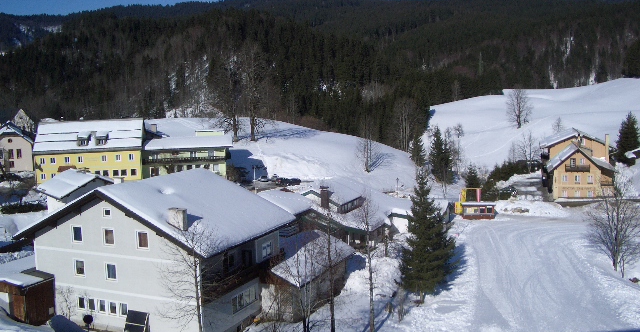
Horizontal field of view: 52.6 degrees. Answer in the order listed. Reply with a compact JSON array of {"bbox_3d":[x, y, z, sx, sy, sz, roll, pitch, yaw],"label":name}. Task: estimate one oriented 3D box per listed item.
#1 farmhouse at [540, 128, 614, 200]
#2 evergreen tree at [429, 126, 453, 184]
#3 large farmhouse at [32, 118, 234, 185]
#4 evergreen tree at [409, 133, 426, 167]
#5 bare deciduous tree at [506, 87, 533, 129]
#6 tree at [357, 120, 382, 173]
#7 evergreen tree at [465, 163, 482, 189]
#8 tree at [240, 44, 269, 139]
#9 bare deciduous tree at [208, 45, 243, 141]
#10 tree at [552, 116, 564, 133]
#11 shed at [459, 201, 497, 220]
[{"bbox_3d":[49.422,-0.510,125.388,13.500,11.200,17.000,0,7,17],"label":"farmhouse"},{"bbox_3d":[23.091,-1.916,124.000,4.460,11.310,4.460,-2,7,0],"label":"evergreen tree"},{"bbox_3d":[-40.671,-3.919,144.170,41.000,12.800,14.000,-3,7,-7],"label":"large farmhouse"},{"bbox_3d":[21.697,-3.561,144.000,3.890,7.790,3.890,-2,7,0],"label":"evergreen tree"},{"bbox_3d":[60.807,-17.804,197.234,7.500,12.760,7.500,-2,7,0],"label":"bare deciduous tree"},{"bbox_3d":[10.250,-4.038,134.000,5.220,10.770,5.220,-2,7,0],"label":"tree"},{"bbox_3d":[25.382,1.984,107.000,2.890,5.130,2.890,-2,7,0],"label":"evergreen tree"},{"bbox_3d":[-15.850,-17.924,156.584,7.800,23.580,7.800,-2,7,0],"label":"tree"},{"bbox_3d":[-22.726,-17.092,155.621,7.800,22.960,7.800,-2,7,0],"label":"bare deciduous tree"},{"bbox_3d":[61.069,-10.364,165.692,3.200,5.120,3.200,-2,7,0],"label":"tree"},{"bbox_3d":[21.939,6.007,90.191,4.900,2.450,2.700,-1,7,8],"label":"shed"}]

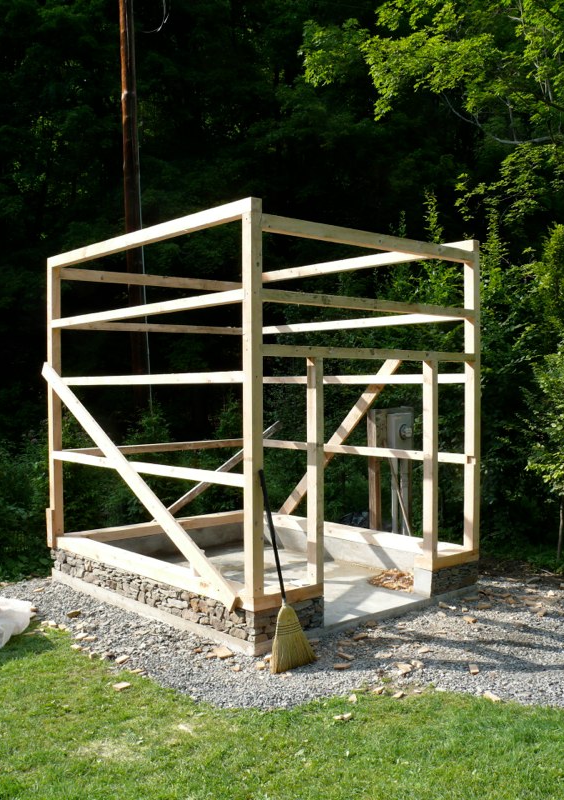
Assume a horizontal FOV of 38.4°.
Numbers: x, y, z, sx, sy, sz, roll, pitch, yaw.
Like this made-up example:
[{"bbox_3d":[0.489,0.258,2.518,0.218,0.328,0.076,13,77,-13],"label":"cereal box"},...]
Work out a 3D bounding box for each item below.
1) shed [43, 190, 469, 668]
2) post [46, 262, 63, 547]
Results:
[{"bbox_3d":[-0.268,0.168,7.570,2.604,3.134,3.200,-1,1,-41],"label":"shed"},{"bbox_3d":[-2.211,0.010,7.923,0.093,2.725,0.093,-1,1,-41],"label":"post"}]

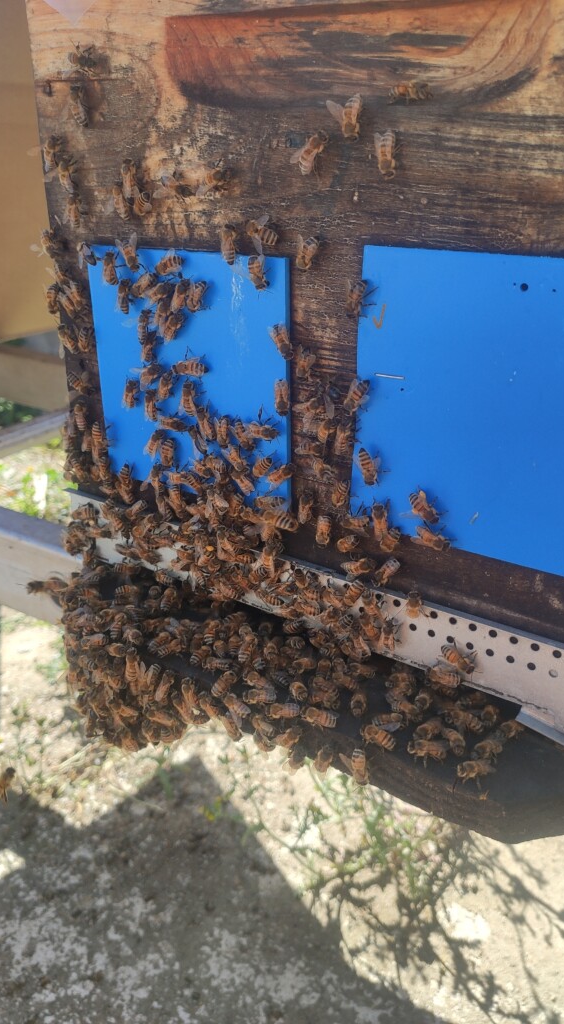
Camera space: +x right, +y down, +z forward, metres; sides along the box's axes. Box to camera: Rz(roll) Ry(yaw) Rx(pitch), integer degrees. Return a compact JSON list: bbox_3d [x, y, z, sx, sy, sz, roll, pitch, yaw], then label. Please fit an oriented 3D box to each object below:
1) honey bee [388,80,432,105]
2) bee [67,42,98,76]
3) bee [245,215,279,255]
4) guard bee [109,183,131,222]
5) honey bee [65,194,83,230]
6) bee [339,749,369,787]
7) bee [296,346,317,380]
[{"bbox_3d":[0.038,-0.123,0.226,0.013,0.005,0.006,18,72,30],"label":"honey bee"},{"bbox_3d":[-0.074,-0.168,0.287,0.014,0.008,0.005,25,32,24],"label":"bee"},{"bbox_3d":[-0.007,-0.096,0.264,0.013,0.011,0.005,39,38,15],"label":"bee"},{"bbox_3d":[-0.063,-0.121,0.301,0.005,0.013,0.005,-8,16,37],"label":"guard bee"},{"bbox_3d":[-0.084,-0.123,0.315,0.006,0.013,0.005,11,26,31],"label":"honey bee"},{"bbox_3d":[0.027,0.092,0.277,0.008,0.013,0.005,5,24,33],"label":"bee"},{"bbox_3d":[0.008,-0.053,0.273,0.007,0.012,0.005,24,33,25],"label":"bee"}]

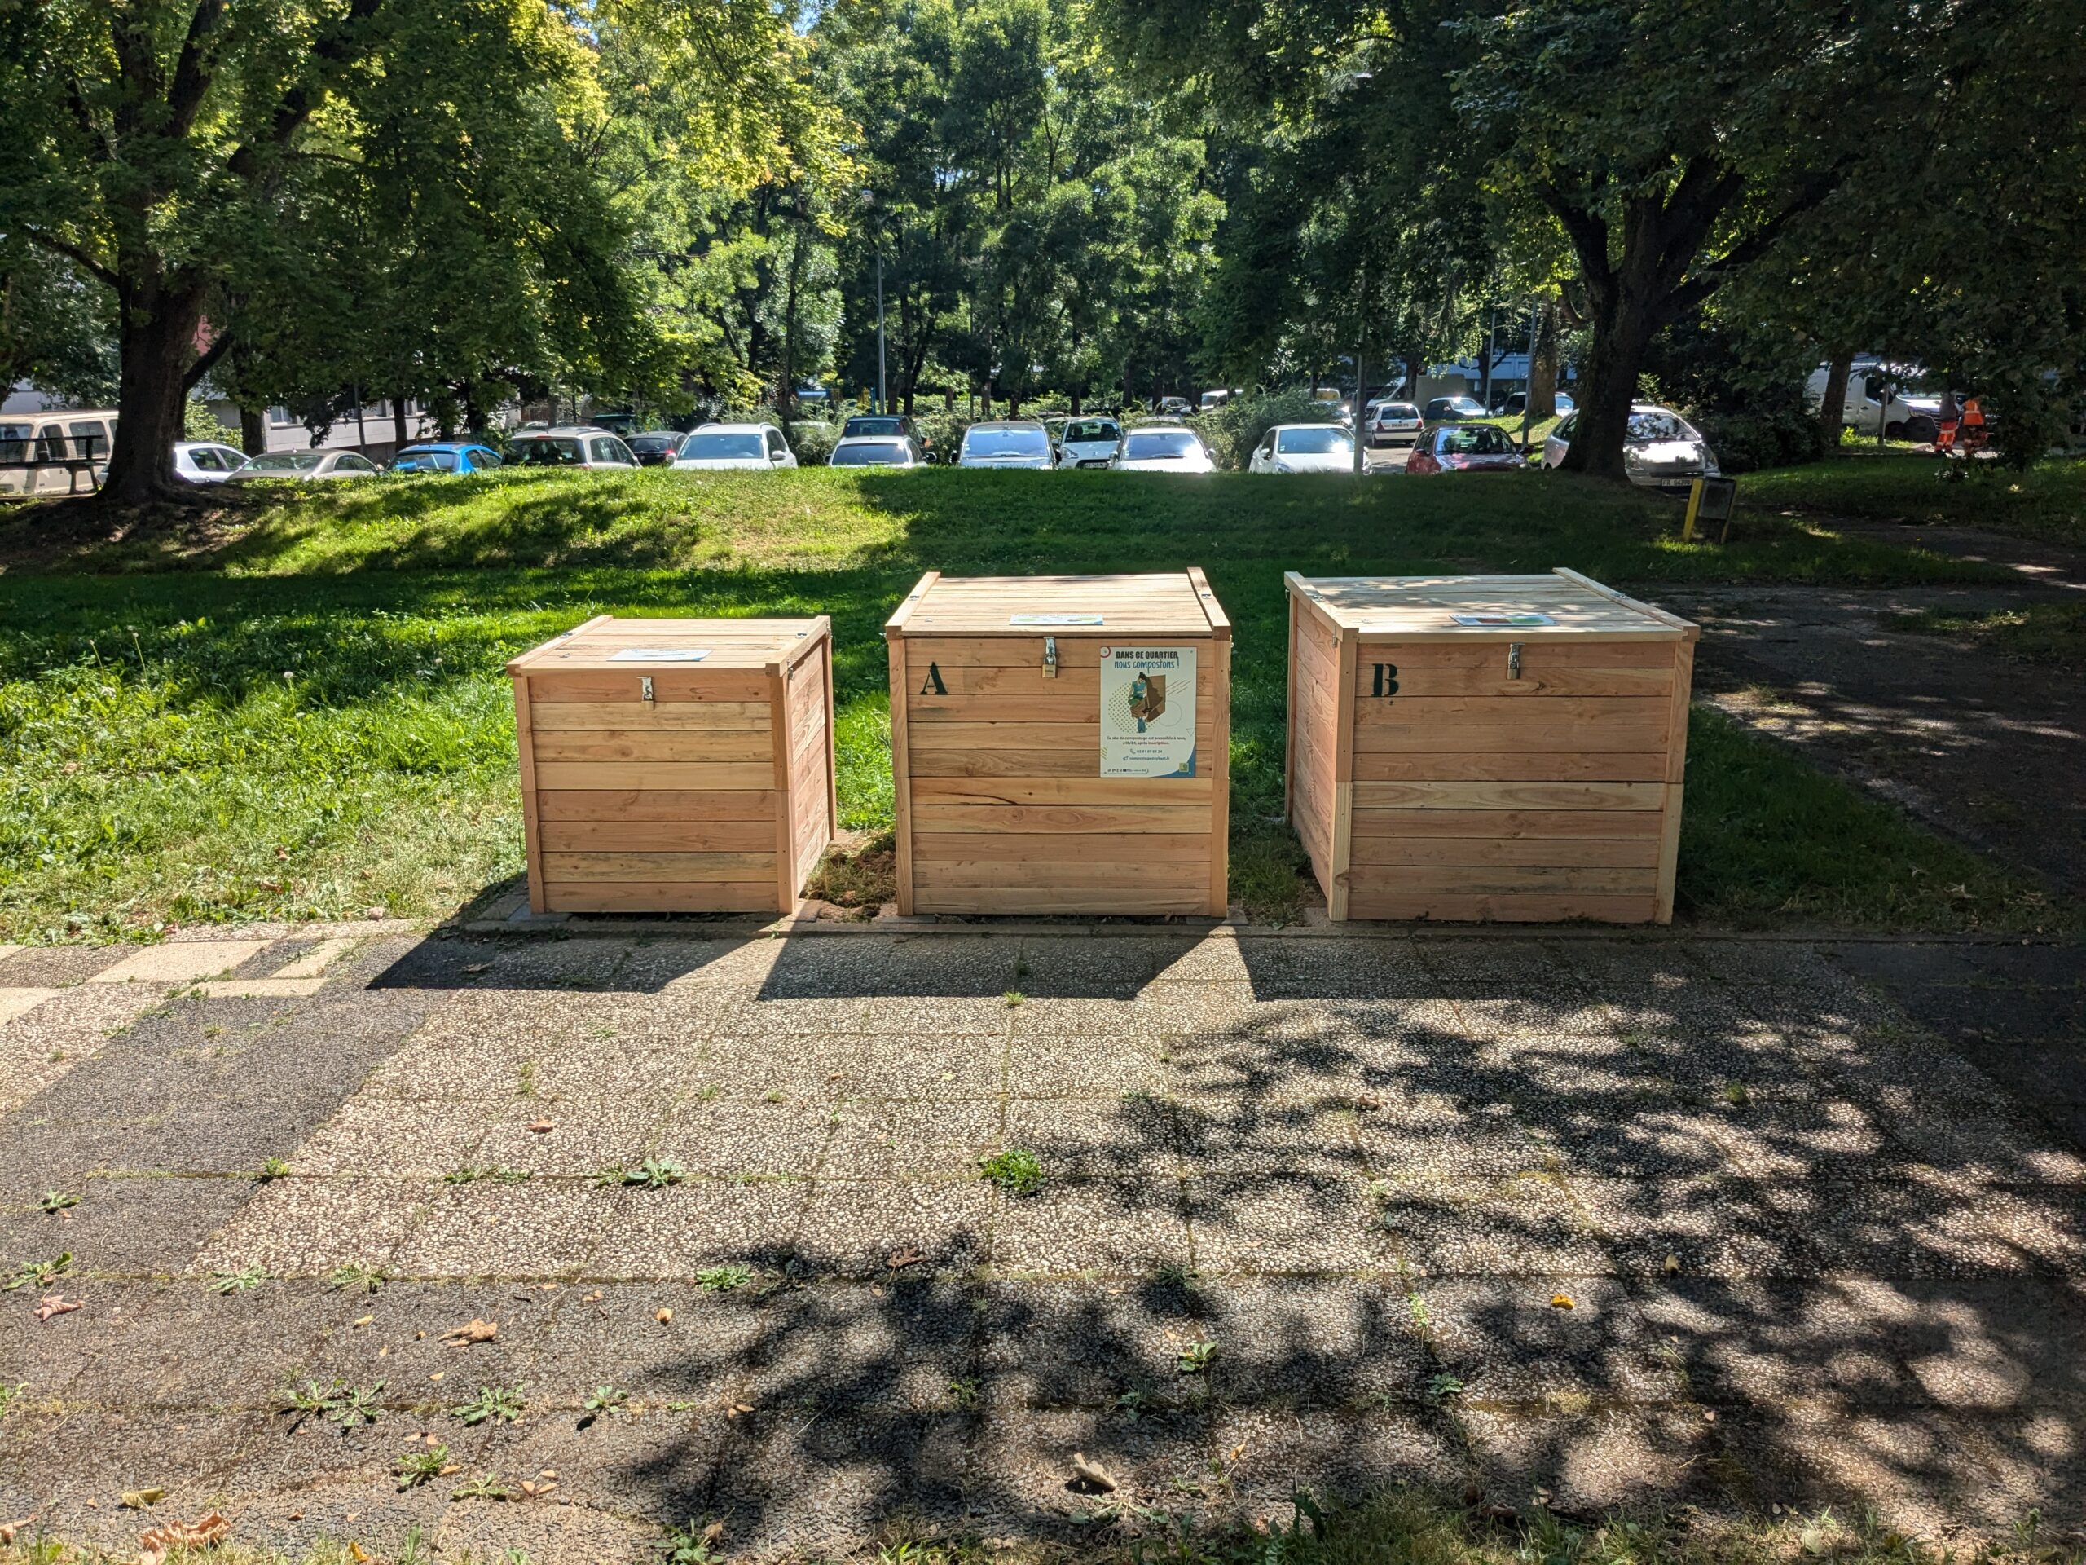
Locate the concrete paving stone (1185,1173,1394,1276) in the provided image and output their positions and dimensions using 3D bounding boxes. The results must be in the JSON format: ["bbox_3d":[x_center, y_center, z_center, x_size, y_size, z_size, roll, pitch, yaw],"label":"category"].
[{"bbox_3d":[0.502,0.923,3.321,0.395,0.045,0.395,0,14,1],"label":"concrete paving stone"}]

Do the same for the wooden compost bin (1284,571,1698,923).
[{"bbox_3d":[1.450,-0.163,5.616,1.062,0.960,1.250,0,14,1],"label":"wooden compost bin"}]

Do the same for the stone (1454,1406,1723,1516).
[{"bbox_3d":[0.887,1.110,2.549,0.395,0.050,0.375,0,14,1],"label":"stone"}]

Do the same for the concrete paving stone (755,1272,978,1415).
[{"bbox_3d":[-0.311,1.025,2.952,0.395,0.050,0.395,0,14,1],"label":"concrete paving stone"}]

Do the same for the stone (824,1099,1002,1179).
[{"bbox_3d":[-0.290,0.832,3.726,0.395,0.045,0.395,0,14,1],"label":"stone"}]

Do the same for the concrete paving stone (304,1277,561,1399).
[{"bbox_3d":[-1.101,1.030,2.956,0.395,0.050,0.395,0,14,1],"label":"concrete paving stone"}]

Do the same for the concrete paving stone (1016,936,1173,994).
[{"bbox_3d":[0.133,0.545,4.883,0.400,0.050,0.400,-1,14,1],"label":"concrete paving stone"}]

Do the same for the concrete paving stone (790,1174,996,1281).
[{"bbox_3d":[-0.304,0.930,3.340,0.395,0.050,0.395,0,14,1],"label":"concrete paving stone"}]

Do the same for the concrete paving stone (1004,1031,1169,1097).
[{"bbox_3d":[0.118,0.740,4.107,0.395,0.050,0.395,0,14,1],"label":"concrete paving stone"}]

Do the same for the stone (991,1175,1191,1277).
[{"bbox_3d":[0.103,0.925,3.329,0.395,0.045,0.395,0,14,1],"label":"stone"}]

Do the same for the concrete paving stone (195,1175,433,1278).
[{"bbox_3d":[-1.500,0.943,3.368,0.400,0.050,0.400,-1,14,1],"label":"concrete paving stone"}]

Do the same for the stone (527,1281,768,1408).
[{"bbox_3d":[-0.701,1.027,2.949,0.395,0.050,0.395,0,14,1],"label":"stone"}]

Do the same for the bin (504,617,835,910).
[{"bbox_3d":[-1.232,-0.085,5.668,0.858,0.840,0.920,0,14,2],"label":"bin"}]

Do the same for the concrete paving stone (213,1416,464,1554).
[{"bbox_3d":[-1.107,1.124,2.566,0.395,0.050,0.395,0,14,1],"label":"concrete paving stone"}]

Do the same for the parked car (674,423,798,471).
[{"bbox_3d":[-5.503,-5.552,28.774,1.810,1.660,4.350,-1,13,0],"label":"parked car"}]

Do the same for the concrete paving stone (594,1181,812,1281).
[{"bbox_3d":[-0.700,0.935,3.349,0.400,0.050,0.400,-1,14,1],"label":"concrete paving stone"}]

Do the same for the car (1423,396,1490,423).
[{"bbox_3d":[16.190,-14.271,63.474,1.720,1.460,4.100,-2,13,-5],"label":"car"}]

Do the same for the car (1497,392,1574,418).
[{"bbox_3d":[18.746,-13.920,61.510,1.800,1.600,4.400,-2,13,-3],"label":"car"}]

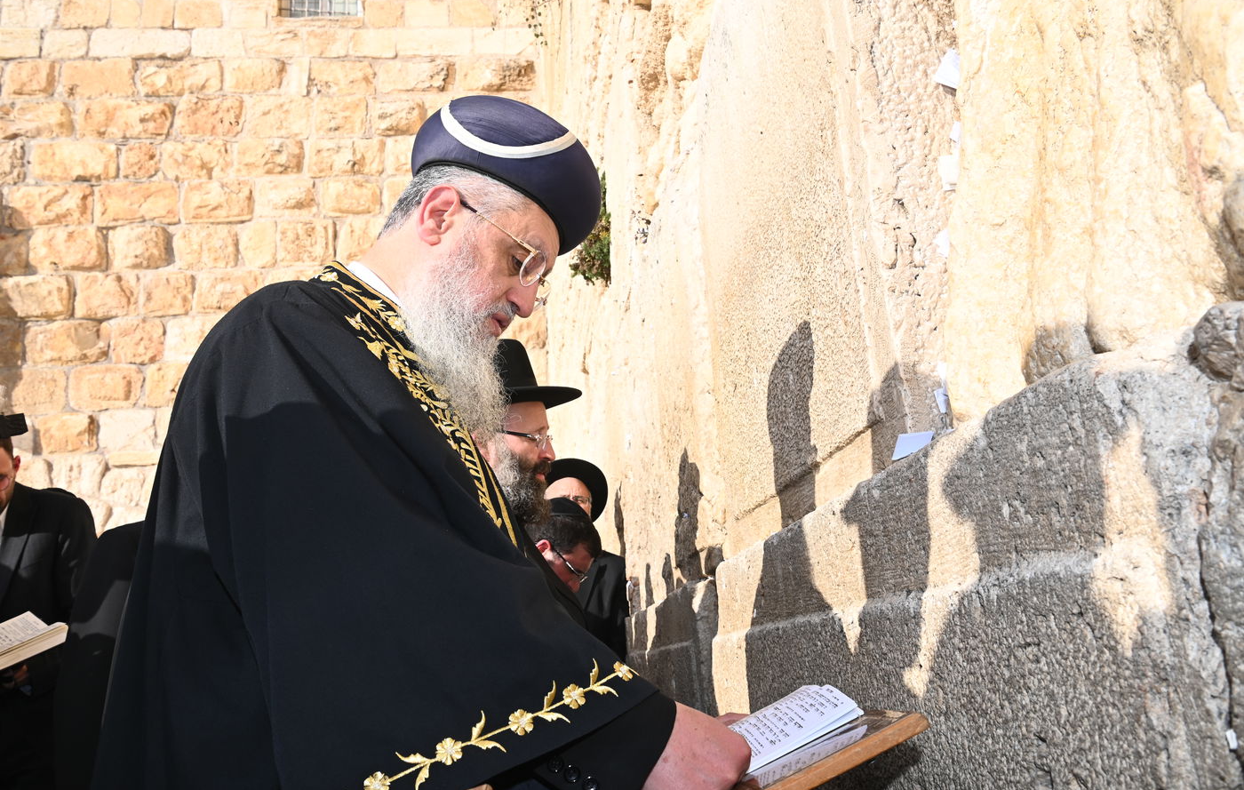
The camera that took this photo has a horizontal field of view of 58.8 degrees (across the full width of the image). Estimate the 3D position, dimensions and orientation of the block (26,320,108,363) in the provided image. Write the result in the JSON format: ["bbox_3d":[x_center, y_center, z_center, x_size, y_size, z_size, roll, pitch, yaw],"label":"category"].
[{"bbox_3d":[-4.528,-0.403,9.075,0.618,0.361,0.280,-2,-14,-7],"label":"block"}]

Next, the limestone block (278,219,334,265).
[{"bbox_3d":[-3.208,-1.516,11.297,0.535,0.479,0.300,-2,-14,-7],"label":"limestone block"}]

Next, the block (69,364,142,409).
[{"bbox_3d":[-4.966,-0.047,10.727,0.673,0.441,0.300,-2,-14,-7],"label":"block"}]

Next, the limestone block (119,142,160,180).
[{"bbox_3d":[-4.137,-1.969,9.578,0.328,0.342,0.280,-2,-15,-6],"label":"limestone block"}]

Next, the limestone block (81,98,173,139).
[{"bbox_3d":[-4.083,-2.236,9.201,0.730,0.359,0.300,-2,-14,-7],"label":"limestone block"}]

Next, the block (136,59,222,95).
[{"bbox_3d":[-3.894,-2.754,9.811,0.723,0.362,0.300,-2,-15,-6],"label":"block"}]

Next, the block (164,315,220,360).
[{"bbox_3d":[-3.535,-0.449,9.198,0.483,0.399,0.280,-2,-14,-7],"label":"block"}]

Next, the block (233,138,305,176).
[{"bbox_3d":[-3.076,-2.025,9.700,0.586,0.356,0.300,-2,-15,-6],"label":"block"}]

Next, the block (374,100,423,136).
[{"bbox_3d":[-1.982,-2.422,9.888,0.440,0.341,0.280,-2,-14,-7],"label":"block"}]

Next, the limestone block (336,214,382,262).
[{"bbox_3d":[-2.126,-1.240,9.156,0.437,0.396,0.300,-2,-14,-7],"label":"limestone block"}]

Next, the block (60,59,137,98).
[{"bbox_3d":[-4.341,-2.590,9.264,0.589,0.348,0.300,-2,-14,-7],"label":"block"}]

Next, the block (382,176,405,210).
[{"bbox_3d":[-1.836,-1.712,9.742,0.500,0.345,0.300,-2,-15,-6],"label":"block"}]

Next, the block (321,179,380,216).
[{"bbox_3d":[-2.356,-1.678,9.681,0.507,0.356,0.300,-2,-15,-6],"label":"block"}]

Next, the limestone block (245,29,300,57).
[{"bbox_3d":[-3.114,-3.110,9.943,0.478,0.274,0.280,-2,-14,-7],"label":"limestone block"}]

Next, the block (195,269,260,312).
[{"bbox_3d":[-3.923,-0.995,11.085,0.621,0.425,0.300,-2,-14,-7],"label":"block"}]

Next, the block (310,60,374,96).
[{"bbox_3d":[-2.504,-2.795,9.928,0.563,0.346,0.280,-2,-14,-7],"label":"block"}]

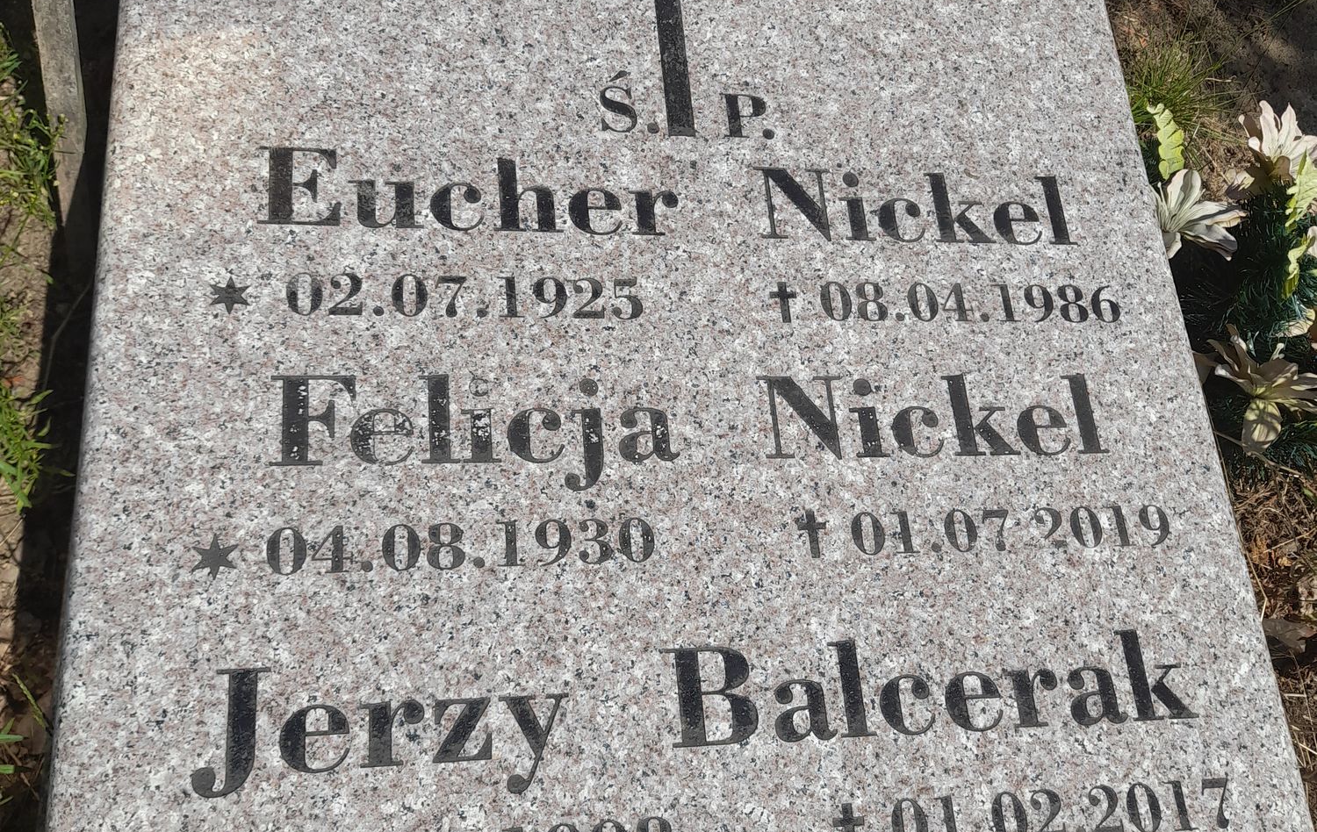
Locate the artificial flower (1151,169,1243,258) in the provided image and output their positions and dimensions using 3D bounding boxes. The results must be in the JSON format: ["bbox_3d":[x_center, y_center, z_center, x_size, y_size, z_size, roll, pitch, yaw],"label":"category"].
[{"bbox_3d":[0.498,-0.188,1.200,0.110,0.080,0.110,-30,75,-24],"label":"artificial flower"}]

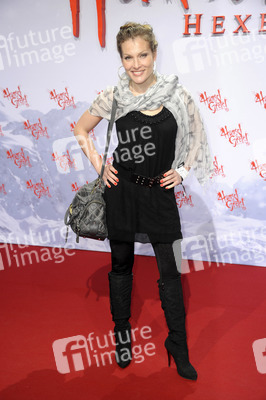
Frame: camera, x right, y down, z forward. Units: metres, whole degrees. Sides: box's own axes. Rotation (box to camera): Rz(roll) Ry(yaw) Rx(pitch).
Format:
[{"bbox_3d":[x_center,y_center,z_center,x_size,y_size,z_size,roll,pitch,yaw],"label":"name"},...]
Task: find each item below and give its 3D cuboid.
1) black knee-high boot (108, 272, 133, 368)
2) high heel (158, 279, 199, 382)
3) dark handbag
[{"bbox_3d":[-0.064,0.636,3.275,0.120,0.460,0.240,-1,14,-4],"label":"black knee-high boot"},{"bbox_3d":[0.238,0.647,3.100,0.120,0.485,0.251,-13,19,-42],"label":"high heel"},{"bbox_3d":[-0.203,-0.161,2.848,0.210,0.670,0.320,0,14,0],"label":"dark handbag"}]

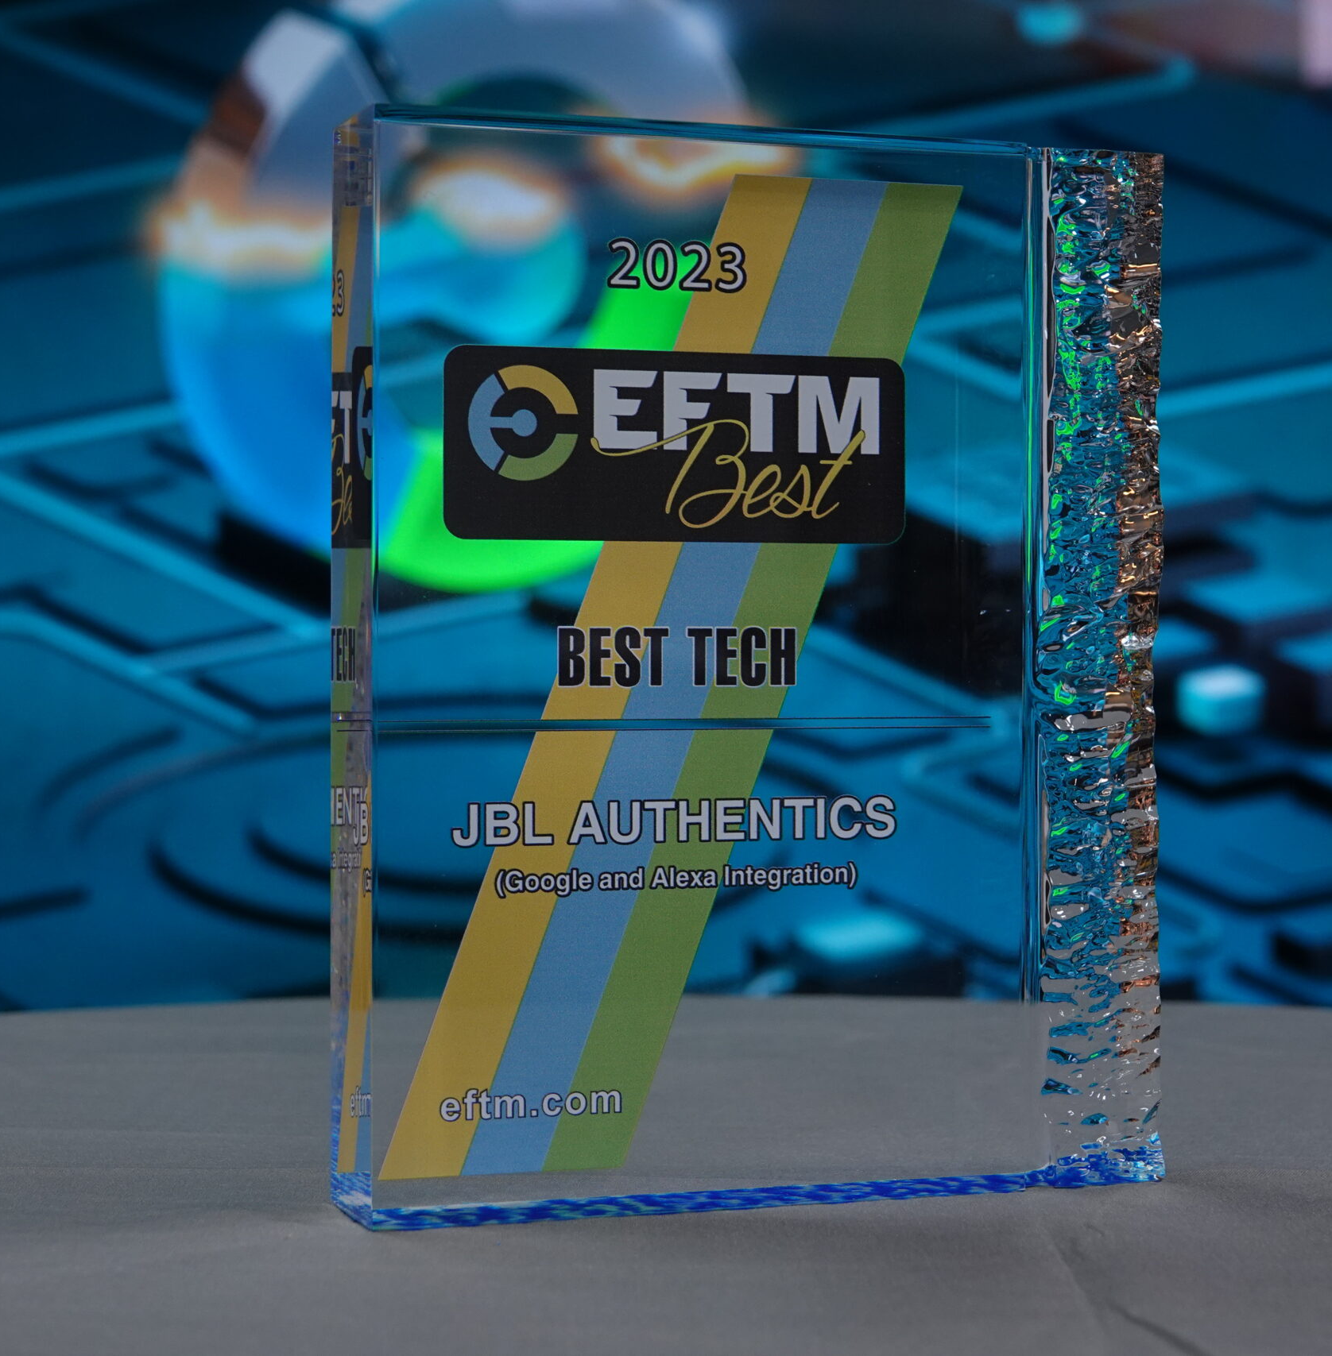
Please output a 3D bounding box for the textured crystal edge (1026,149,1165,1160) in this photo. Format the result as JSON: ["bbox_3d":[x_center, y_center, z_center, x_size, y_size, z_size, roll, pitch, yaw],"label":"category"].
[{"bbox_3d":[0.072,-0.004,0.555,0.028,0.179,0.028,0,0,-20],"label":"textured crystal edge"}]

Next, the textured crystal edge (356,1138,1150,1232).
[{"bbox_3d":[0.016,0.086,0.536,0.146,0.008,0.028,0,0,-20],"label":"textured crystal edge"}]

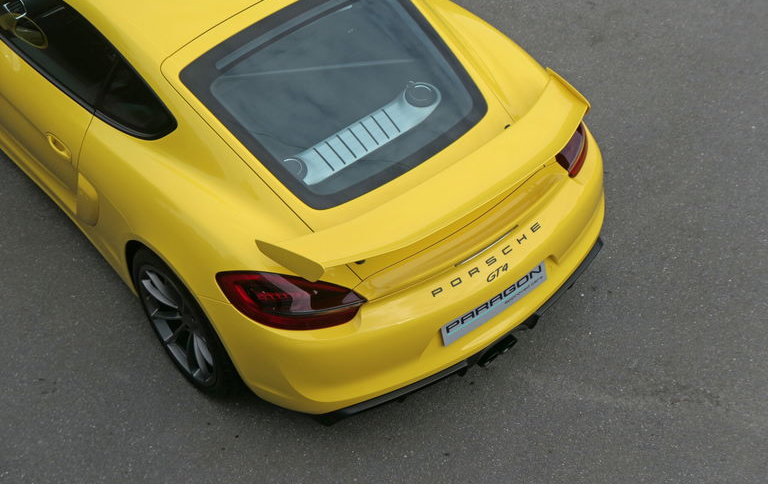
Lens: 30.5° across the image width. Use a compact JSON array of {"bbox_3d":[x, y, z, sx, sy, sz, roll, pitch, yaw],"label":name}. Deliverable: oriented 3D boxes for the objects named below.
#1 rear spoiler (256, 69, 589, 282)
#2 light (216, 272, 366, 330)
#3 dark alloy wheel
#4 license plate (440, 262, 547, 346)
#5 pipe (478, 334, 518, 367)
[{"bbox_3d":[0.227,-0.217,5.192,1.430,0.140,0.460,-32,51,-25],"label":"rear spoiler"},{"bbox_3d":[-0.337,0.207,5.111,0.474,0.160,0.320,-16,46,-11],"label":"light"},{"bbox_3d":[-0.722,0.270,5.686,0.290,0.680,0.680,-32,51,-25],"label":"dark alloy wheel"},{"bbox_3d":[0.420,0.237,5.355,0.520,0.111,0.014,-32,48,-25],"label":"license plate"},{"bbox_3d":[0.432,0.402,5.548,0.200,0.080,0.120,-32,51,-25],"label":"pipe"}]

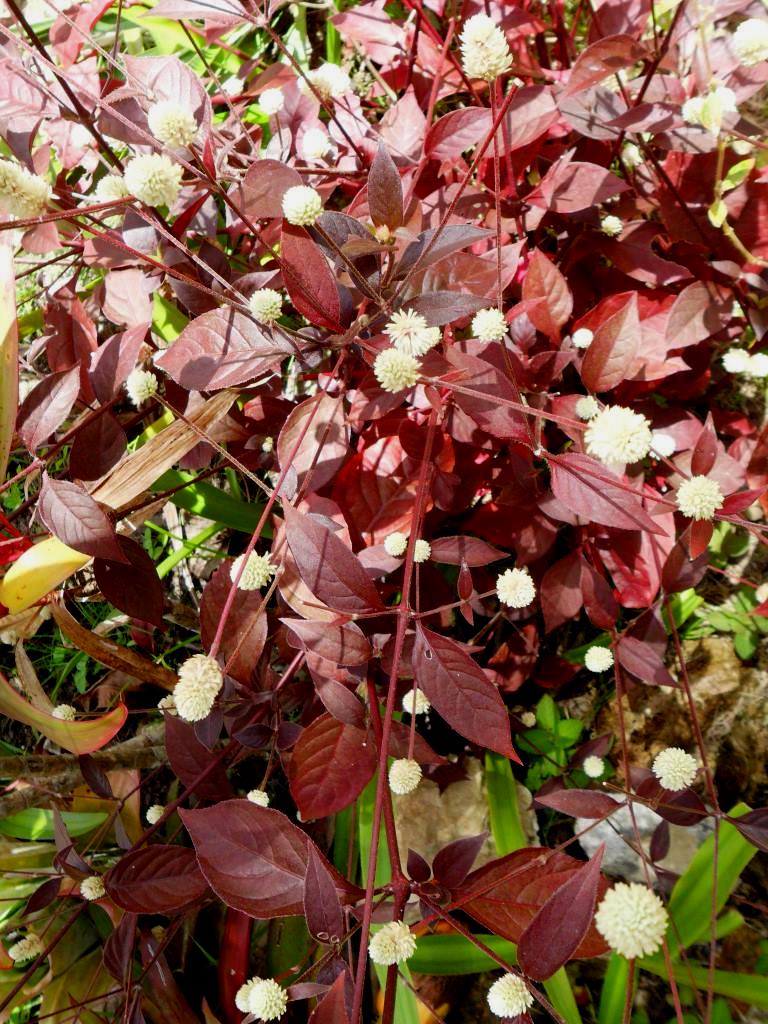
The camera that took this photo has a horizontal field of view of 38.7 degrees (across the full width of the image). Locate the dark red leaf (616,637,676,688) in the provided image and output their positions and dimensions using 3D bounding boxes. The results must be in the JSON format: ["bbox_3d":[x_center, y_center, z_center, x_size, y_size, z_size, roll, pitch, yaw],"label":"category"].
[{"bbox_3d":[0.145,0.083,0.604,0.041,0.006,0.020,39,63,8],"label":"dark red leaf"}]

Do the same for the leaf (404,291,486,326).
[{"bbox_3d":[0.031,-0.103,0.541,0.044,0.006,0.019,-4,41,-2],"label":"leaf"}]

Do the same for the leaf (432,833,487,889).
[{"bbox_3d":[0.036,0.166,0.520,0.035,0.008,0.016,-46,74,12],"label":"leaf"}]

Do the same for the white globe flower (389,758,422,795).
[{"bbox_3d":[0.010,0.128,0.530,0.016,0.017,0.016,0,51,0],"label":"white globe flower"}]

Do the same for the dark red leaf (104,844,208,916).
[{"bbox_3d":[-0.118,0.197,0.583,0.067,0.012,0.036,-7,63,13],"label":"dark red leaf"}]

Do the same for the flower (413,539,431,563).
[{"bbox_3d":[0.016,0.017,0.470,0.010,0.011,0.010,0,42,0],"label":"flower"}]

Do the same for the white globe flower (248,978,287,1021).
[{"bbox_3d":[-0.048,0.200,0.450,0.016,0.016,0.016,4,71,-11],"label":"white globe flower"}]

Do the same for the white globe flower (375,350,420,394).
[{"bbox_3d":[0.006,-0.058,0.450,0.018,0.018,0.018,0,42,0],"label":"white globe flower"}]

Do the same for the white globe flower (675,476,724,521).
[{"bbox_3d":[0.130,-0.006,0.450,0.019,0.018,0.018,0,53,0],"label":"white globe flower"}]

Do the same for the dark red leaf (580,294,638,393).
[{"bbox_3d":[0.116,-0.087,0.560,0.027,0.008,0.058,20,70,14],"label":"dark red leaf"}]

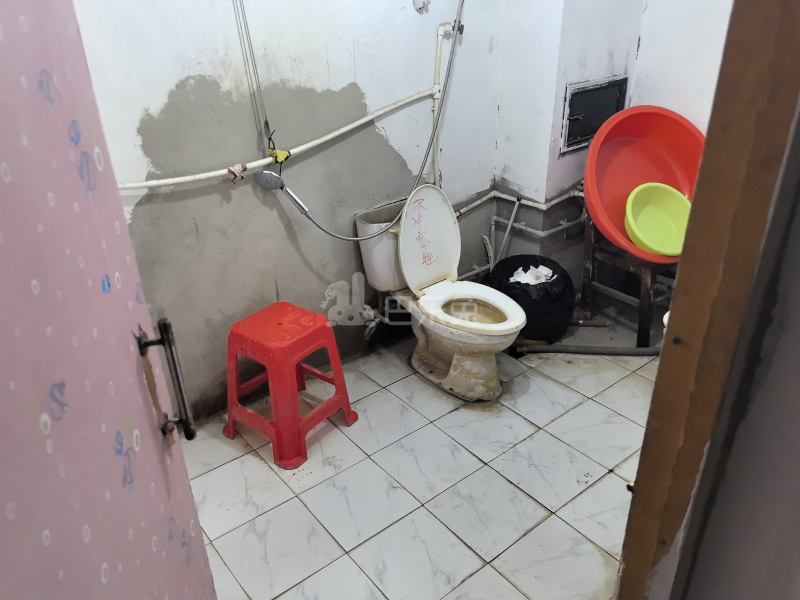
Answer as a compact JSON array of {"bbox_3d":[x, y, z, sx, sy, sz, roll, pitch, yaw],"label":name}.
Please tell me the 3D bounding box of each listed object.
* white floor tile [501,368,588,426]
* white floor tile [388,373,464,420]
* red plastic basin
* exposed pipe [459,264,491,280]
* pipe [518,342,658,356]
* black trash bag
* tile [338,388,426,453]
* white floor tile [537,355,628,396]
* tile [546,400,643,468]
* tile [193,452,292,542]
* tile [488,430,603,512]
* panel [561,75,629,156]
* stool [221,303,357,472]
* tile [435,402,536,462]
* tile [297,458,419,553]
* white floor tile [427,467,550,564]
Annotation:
[{"bbox_3d":[0.567,0.400,2.566,0.300,0.010,0.300,-21,33,-33],"label":"white floor tile"},{"bbox_3d":[0.148,0.385,2.608,0.300,0.010,0.300,-21,33,-33],"label":"white floor tile"},{"bbox_3d":[1.067,-0.477,2.712,0.675,0.675,0.195,-11,-6,-18],"label":"red plastic basin"},{"bbox_3d":[0.389,-0.140,3.267,0.260,0.030,0.030,-21,33,-33],"label":"exposed pipe"},{"bbox_3d":[0.855,0.230,2.823,0.651,0.045,0.045,0,27,3],"label":"pipe"},{"bbox_3d":[0.616,0.004,2.928,0.390,0.340,0.380,5,28,12],"label":"black trash bag"},{"bbox_3d":[-0.086,0.475,2.445,0.300,0.010,0.300,-21,33,-33],"label":"tile"},{"bbox_3d":[0.802,0.310,2.730,0.300,0.010,0.300,-21,33,-33],"label":"white floor tile"},{"bbox_3d":[0.754,0.503,2.356,0.300,0.010,0.300,-21,33,-33],"label":"tile"},{"bbox_3d":[-0.557,0.656,2.119,0.300,0.010,0.300,-21,33,-33],"label":"tile"},{"bbox_3d":[0.520,0.594,2.191,0.300,0.010,0.300,-21,33,-33],"label":"tile"},{"bbox_3d":[0.933,-0.883,2.958,0.450,0.310,0.035,-21,33,-33],"label":"panel"},{"bbox_3d":[-0.420,0.286,2.318,0.355,0.465,0.360,18,33,33],"label":"stool"},{"bbox_3d":[0.334,0.490,2.400,0.300,0.010,0.300,-21,33,-33],"label":"tile"},{"bbox_3d":[-0.136,0.670,2.073,0.300,0.010,0.300,-21,33,-33],"label":"tile"},{"bbox_3d":[0.285,0.684,2.027,0.300,0.010,0.300,-21,33,-33],"label":"white floor tile"}]

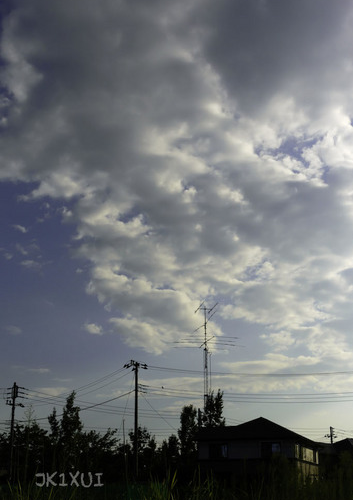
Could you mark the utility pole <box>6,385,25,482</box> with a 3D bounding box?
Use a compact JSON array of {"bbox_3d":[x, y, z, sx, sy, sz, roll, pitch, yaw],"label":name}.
[{"bbox_3d":[-17.077,19.860,75.181,1.850,12.000,0.900,0,-18,0],"label":"utility pole"}]

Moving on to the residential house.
[{"bbox_3d":[9.005,22.135,77.353,11.000,8.600,12.800,-7,-19,20],"label":"residential house"}]

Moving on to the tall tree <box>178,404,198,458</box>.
[{"bbox_3d":[1.415,22.515,81.005,2.400,10.257,2.400,0,-18,0],"label":"tall tree"}]

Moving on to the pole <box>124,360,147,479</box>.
[{"bbox_3d":[-3.414,15.518,62.181,1.900,12.000,0.900,0,-18,0],"label":"pole"}]

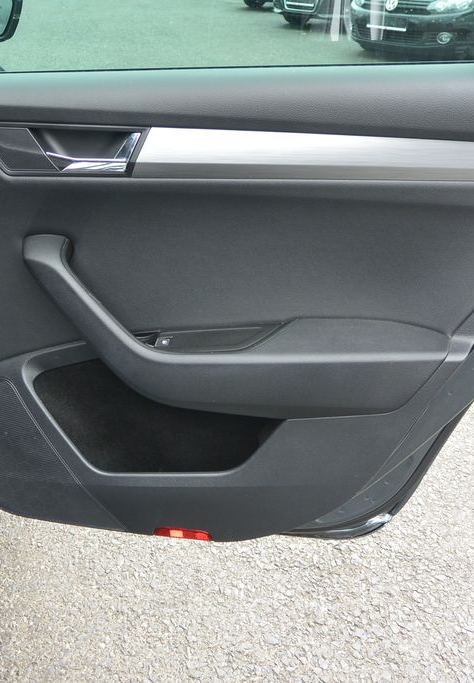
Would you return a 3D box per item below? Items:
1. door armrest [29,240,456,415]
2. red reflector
[{"bbox_3d":[0.000,-0.021,1.061,0.560,0.240,0.095,2,27,3],"label":"door armrest"},{"bbox_3d":[-0.085,0.299,1.195,0.088,0.018,0.014,4,26,8],"label":"red reflector"}]

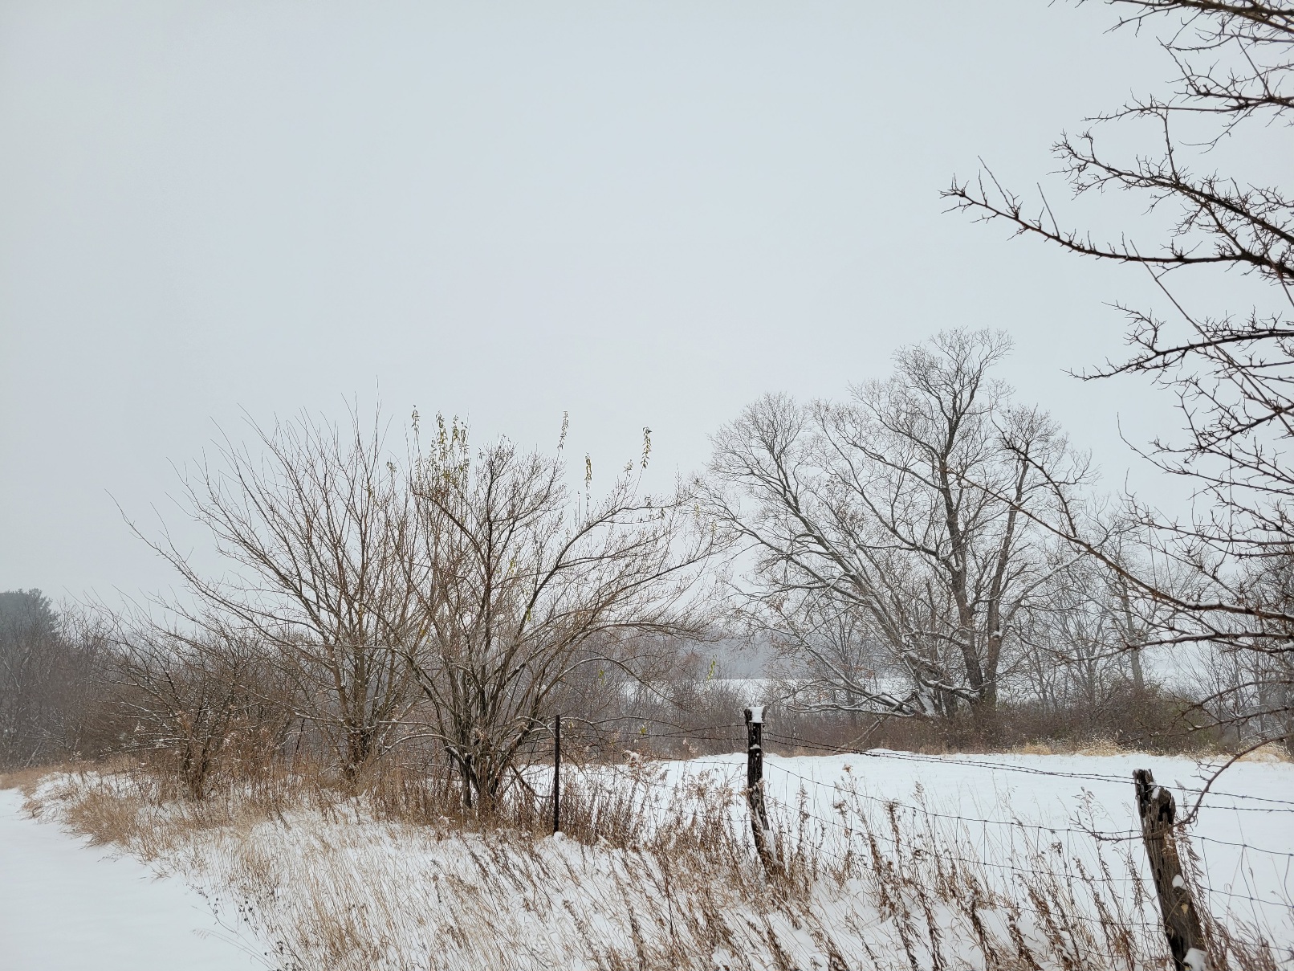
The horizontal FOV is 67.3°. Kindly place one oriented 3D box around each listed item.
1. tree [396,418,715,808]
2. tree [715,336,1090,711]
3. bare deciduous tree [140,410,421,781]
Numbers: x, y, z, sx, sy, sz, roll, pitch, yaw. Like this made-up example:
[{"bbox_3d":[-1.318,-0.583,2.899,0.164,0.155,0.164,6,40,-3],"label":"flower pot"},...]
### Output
[{"bbox_3d":[-1.017,1.389,10.991,3.530,4.490,3.360,0,-10,0],"label":"tree"},{"bbox_3d":[8.090,1.429,31.681,12.070,13.560,10.620,0,-10,0],"label":"tree"},{"bbox_3d":[-5.596,1.572,14.802,4.360,5.760,4.010,0,-10,0],"label":"bare deciduous tree"}]

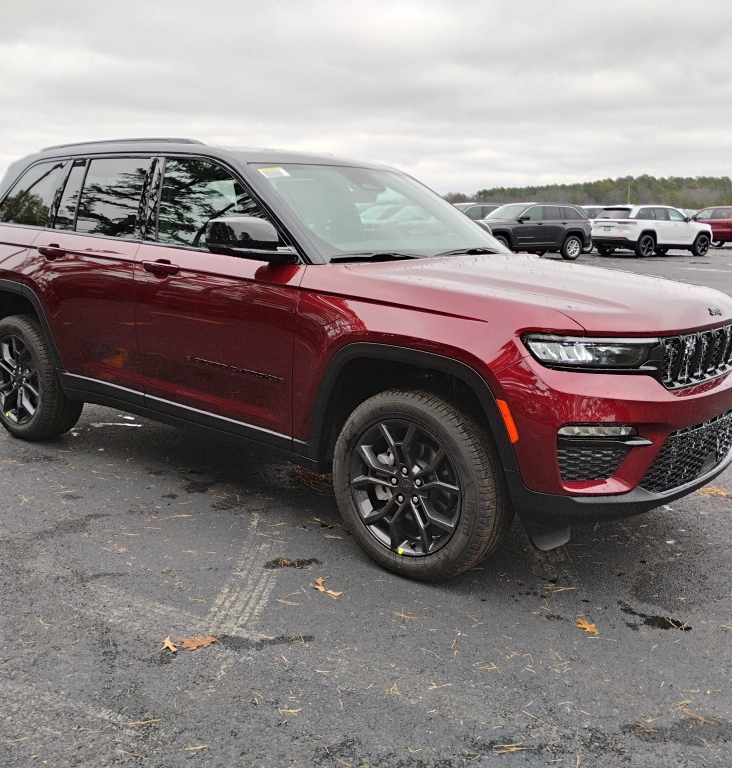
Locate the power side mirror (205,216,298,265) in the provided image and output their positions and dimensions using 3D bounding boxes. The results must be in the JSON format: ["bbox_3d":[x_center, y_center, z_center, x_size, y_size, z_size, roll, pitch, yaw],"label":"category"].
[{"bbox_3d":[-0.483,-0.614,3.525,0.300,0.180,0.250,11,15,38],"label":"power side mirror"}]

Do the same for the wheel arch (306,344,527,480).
[{"bbox_3d":[0.178,0.150,3.196,1.080,0.610,0.140,11,15,38],"label":"wheel arch"}]

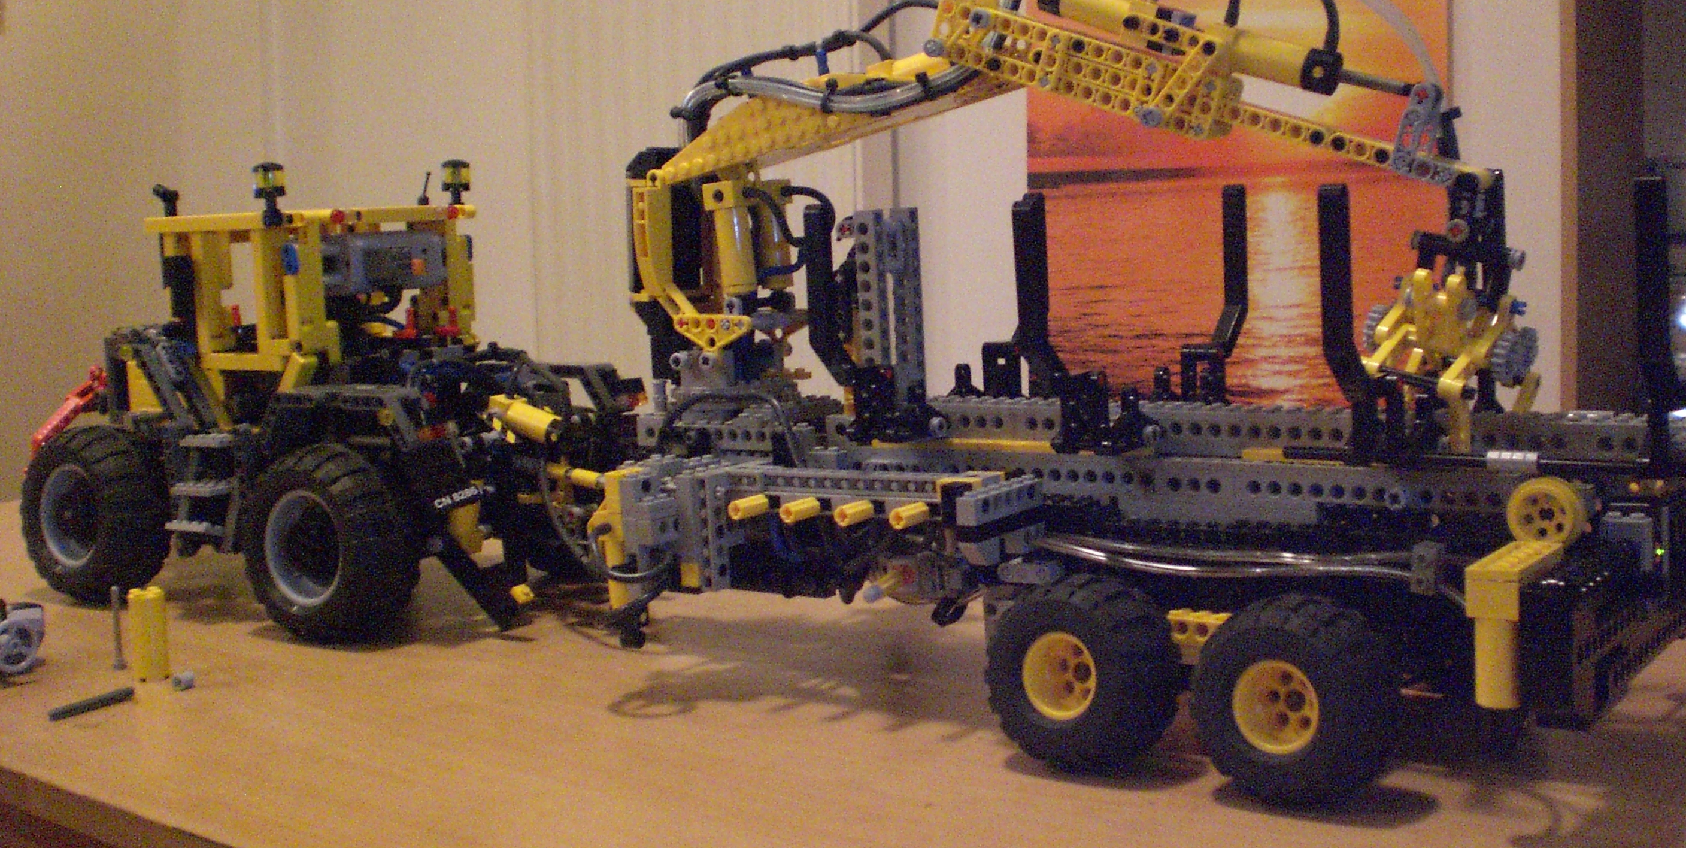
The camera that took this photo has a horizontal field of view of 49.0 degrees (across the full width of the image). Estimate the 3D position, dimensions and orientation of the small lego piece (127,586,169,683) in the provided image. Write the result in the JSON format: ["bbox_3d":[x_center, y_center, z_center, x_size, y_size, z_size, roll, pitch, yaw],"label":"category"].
[{"bbox_3d":[-0.320,0.097,0.854,0.016,0.040,0.016,3,8,34],"label":"small lego piece"}]

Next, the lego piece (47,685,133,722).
[{"bbox_3d":[-0.327,0.121,0.804,0.005,0.005,0.040,3,8,34],"label":"lego piece"}]

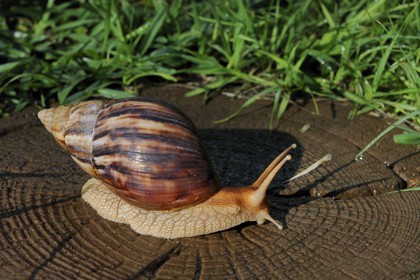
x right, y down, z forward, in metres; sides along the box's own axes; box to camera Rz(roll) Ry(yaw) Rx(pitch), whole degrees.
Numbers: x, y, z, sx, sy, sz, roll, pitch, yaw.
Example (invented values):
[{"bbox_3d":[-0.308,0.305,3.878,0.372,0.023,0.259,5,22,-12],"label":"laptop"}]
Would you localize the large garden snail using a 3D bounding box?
[{"bbox_3d":[-0.022,0.011,0.410,0.128,0.064,0.056,5,30,9],"label":"large garden snail"}]

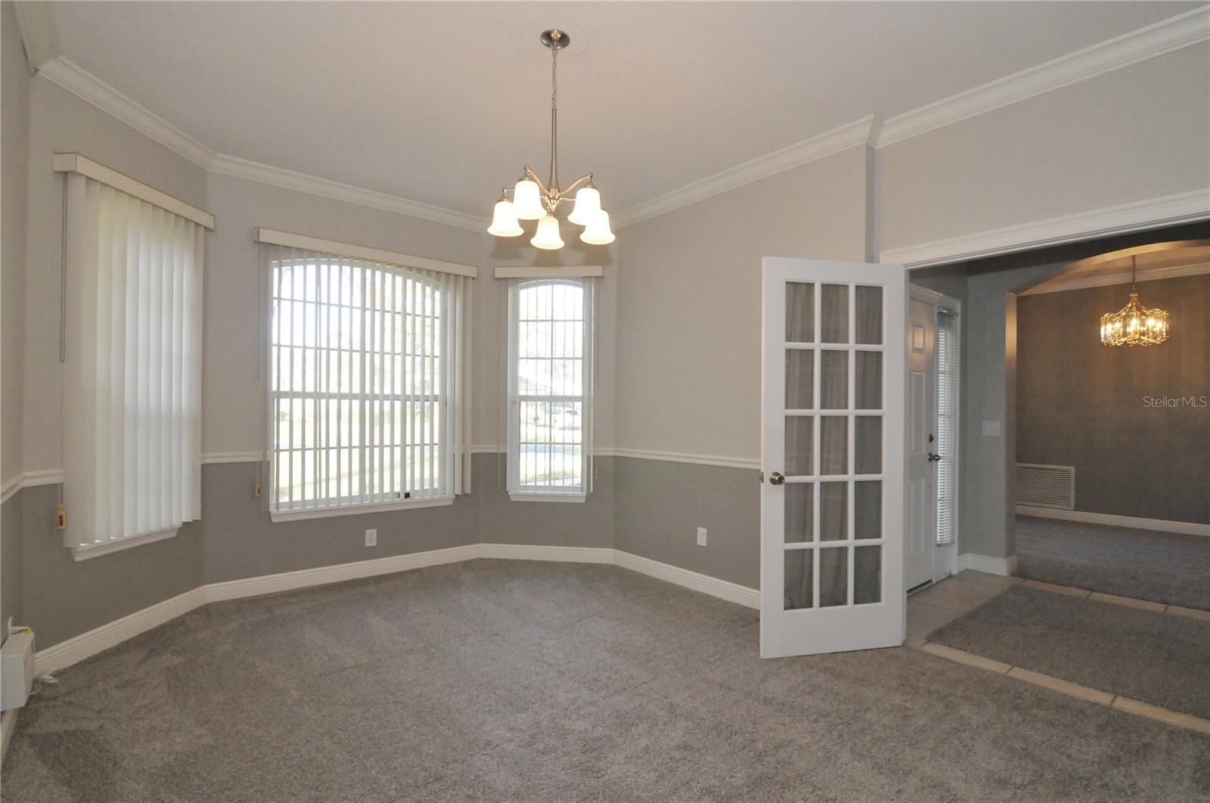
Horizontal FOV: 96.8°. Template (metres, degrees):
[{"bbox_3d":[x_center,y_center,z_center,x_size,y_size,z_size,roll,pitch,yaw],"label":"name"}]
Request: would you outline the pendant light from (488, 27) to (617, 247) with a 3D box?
[{"bbox_3d":[-0.214,-1.129,2.261,0.535,0.815,0.535,1,-1,0],"label":"pendant light"}]

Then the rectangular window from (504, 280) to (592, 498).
[{"bbox_3d":[-0.458,-0.140,4.390,0.728,1.759,0.090,1,-1,6],"label":"rectangular window"}]

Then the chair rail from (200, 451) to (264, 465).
[{"bbox_3d":[-2.360,0.363,3.456,0.322,0.067,0.022,1,-1,-38],"label":"chair rail"}]

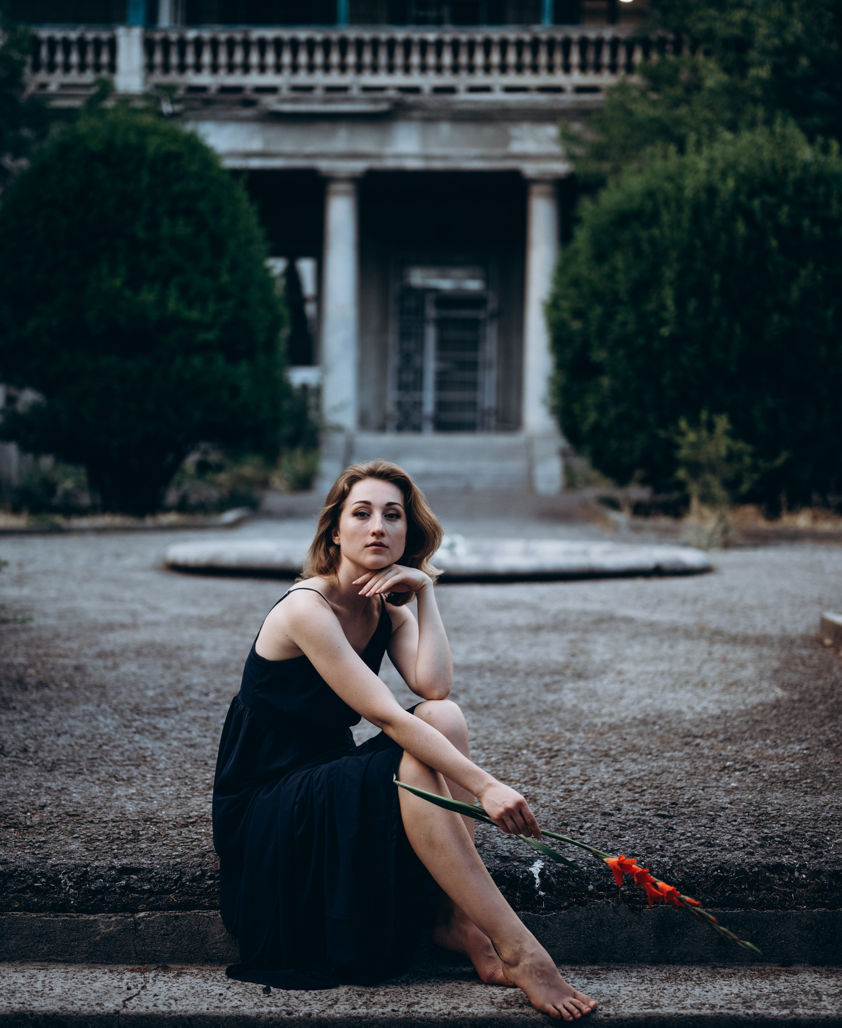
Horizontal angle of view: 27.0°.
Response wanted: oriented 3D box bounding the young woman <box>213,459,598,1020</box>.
[{"bbox_3d":[-0.040,0.400,3.430,0.820,1.000,0.500,3,3,43],"label":"young woman"}]

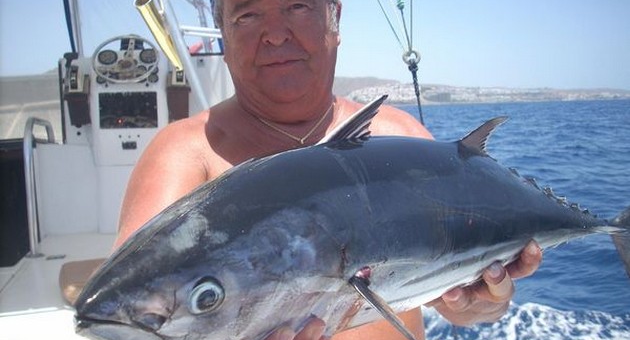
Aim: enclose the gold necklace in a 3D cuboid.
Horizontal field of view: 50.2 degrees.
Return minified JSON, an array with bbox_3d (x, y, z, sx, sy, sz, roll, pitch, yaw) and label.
[{"bbox_3d":[-0.039,-0.082,0.975,0.142,0.088,0.130,-2,6,-13],"label":"gold necklace"}]

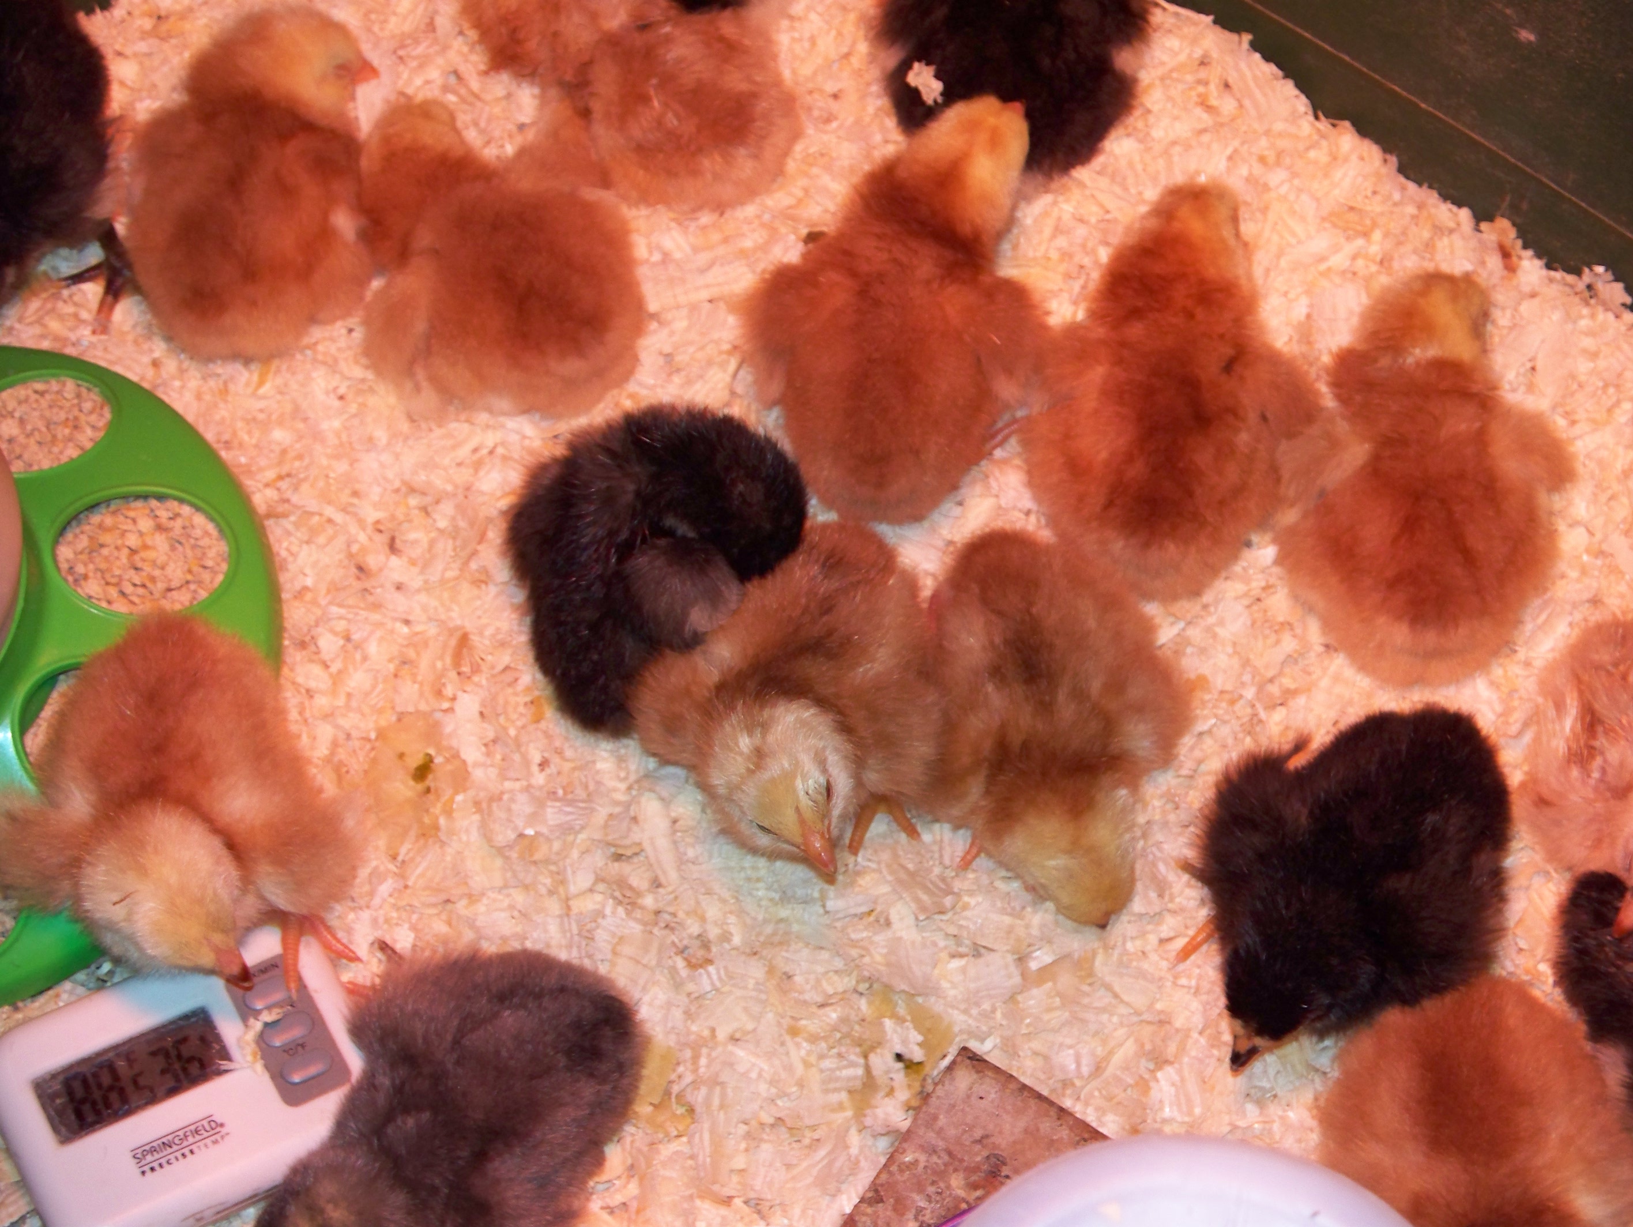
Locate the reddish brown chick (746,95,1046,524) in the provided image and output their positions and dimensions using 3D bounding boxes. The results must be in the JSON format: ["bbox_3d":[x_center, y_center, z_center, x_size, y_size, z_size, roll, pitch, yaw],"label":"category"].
[{"bbox_3d":[0.018,-0.067,0.832,0.064,0.060,0.100,7,62,6],"label":"reddish brown chick"}]

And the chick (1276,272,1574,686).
[{"bbox_3d":[0.130,-0.029,0.809,0.063,0.057,0.093,6,62,5],"label":"chick"}]

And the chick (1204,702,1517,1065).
[{"bbox_3d":[0.108,0.055,0.763,0.058,0.058,0.076,26,66,15],"label":"chick"}]

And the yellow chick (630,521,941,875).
[{"bbox_3d":[-0.006,0.017,0.786,0.062,0.062,0.075,13,63,9],"label":"yellow chick"}]

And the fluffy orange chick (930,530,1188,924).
[{"bbox_3d":[0.050,0.023,0.784,0.055,0.055,0.085,-8,62,-2],"label":"fluffy orange chick"}]

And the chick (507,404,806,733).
[{"bbox_3d":[-0.034,-0.010,0.805,0.063,0.056,0.074,3,62,3],"label":"chick"}]

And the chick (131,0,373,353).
[{"bbox_3d":[-0.127,-0.097,0.847,0.057,0.070,0.080,0,62,2],"label":"chick"}]

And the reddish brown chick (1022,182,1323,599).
[{"bbox_3d":[0.077,-0.049,0.822,0.064,0.057,0.096,9,62,7],"label":"reddish brown chick"}]

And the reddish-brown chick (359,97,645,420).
[{"bbox_3d":[-0.070,-0.079,0.842,0.059,0.058,0.076,-25,64,-11],"label":"reddish-brown chick"}]

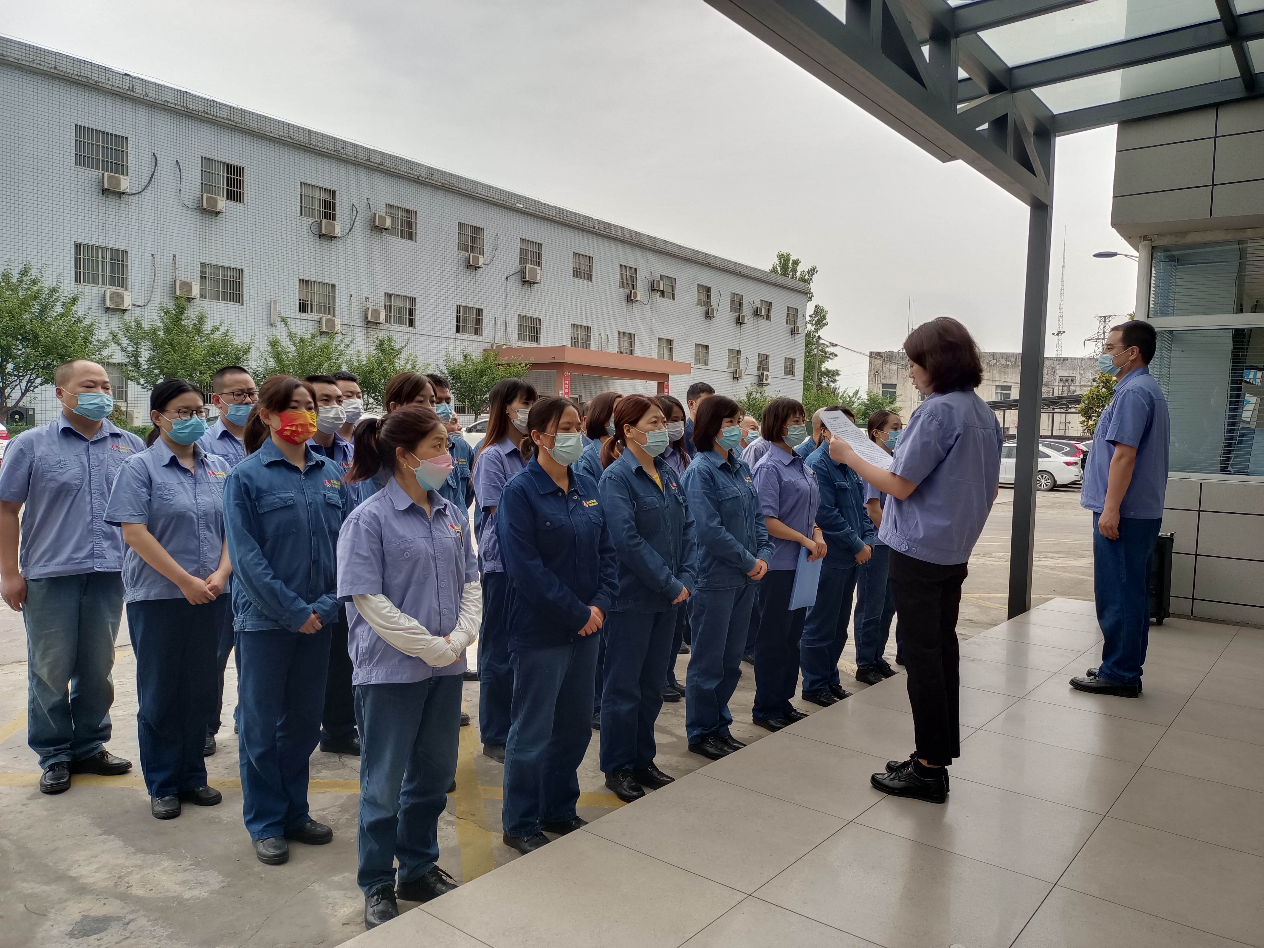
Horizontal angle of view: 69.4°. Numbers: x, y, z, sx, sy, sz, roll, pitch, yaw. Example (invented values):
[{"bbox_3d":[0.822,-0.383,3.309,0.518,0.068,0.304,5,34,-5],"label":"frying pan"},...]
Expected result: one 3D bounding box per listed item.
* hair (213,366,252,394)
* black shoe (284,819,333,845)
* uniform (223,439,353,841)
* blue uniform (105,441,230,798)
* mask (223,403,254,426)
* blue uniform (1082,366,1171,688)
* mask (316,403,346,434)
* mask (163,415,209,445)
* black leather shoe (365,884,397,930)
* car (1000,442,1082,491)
[{"bbox_3d":[-1.759,-0.415,4.020,0.180,0.130,0.158,4,4,39],"label":"hair"},{"bbox_3d":[-1.176,1.230,3.228,0.260,0.100,0.100,2,3,17],"label":"black shoe"},{"bbox_3d":[-1.190,0.569,3.175,0.350,1.375,0.470,4,4,41],"label":"uniform"},{"bbox_3d":[-1.750,0.553,3.490,0.330,1.355,0.490,4,4,39],"label":"blue uniform"},{"bbox_3d":[-1.765,-0.267,4.110,0.085,0.105,0.150,4,4,41],"label":"mask"},{"bbox_3d":[2.355,0.255,4.380,0.330,1.500,0.490,4,4,39],"label":"blue uniform"},{"bbox_3d":[-1.286,-0.235,3.880,0.083,0.120,0.138,4,4,44],"label":"mask"},{"bbox_3d":[-1.650,-0.167,3.377,0.095,0.112,0.145,3,3,21],"label":"mask"},{"bbox_3d":[-0.766,1.263,2.746,0.098,0.100,0.250,0,3,-23],"label":"black leather shoe"},{"bbox_3d":[12.380,-0.285,30.666,4.650,1.470,1.800,4,3,39],"label":"car"}]

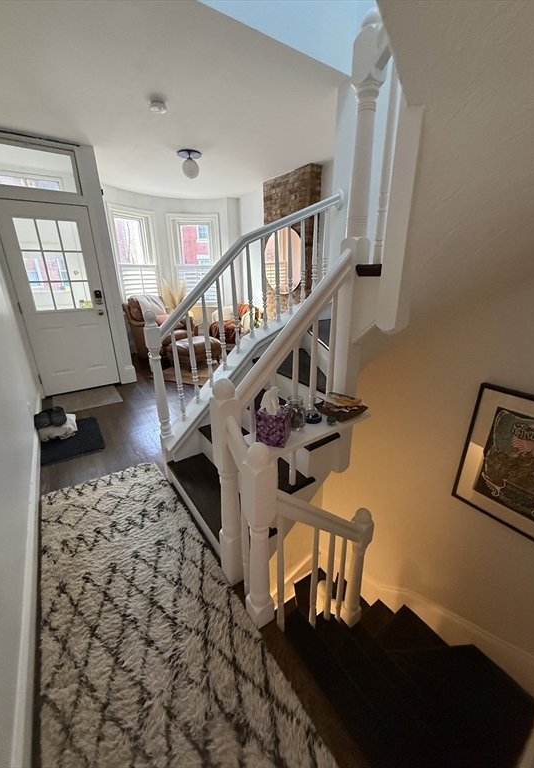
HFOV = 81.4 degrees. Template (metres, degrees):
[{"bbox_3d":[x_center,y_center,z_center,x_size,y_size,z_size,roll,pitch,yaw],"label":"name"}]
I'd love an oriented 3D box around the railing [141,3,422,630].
[{"bbox_3d":[0.229,-0.160,1.776,1.520,2.620,1.280,-14,24,-31],"label":"railing"}]

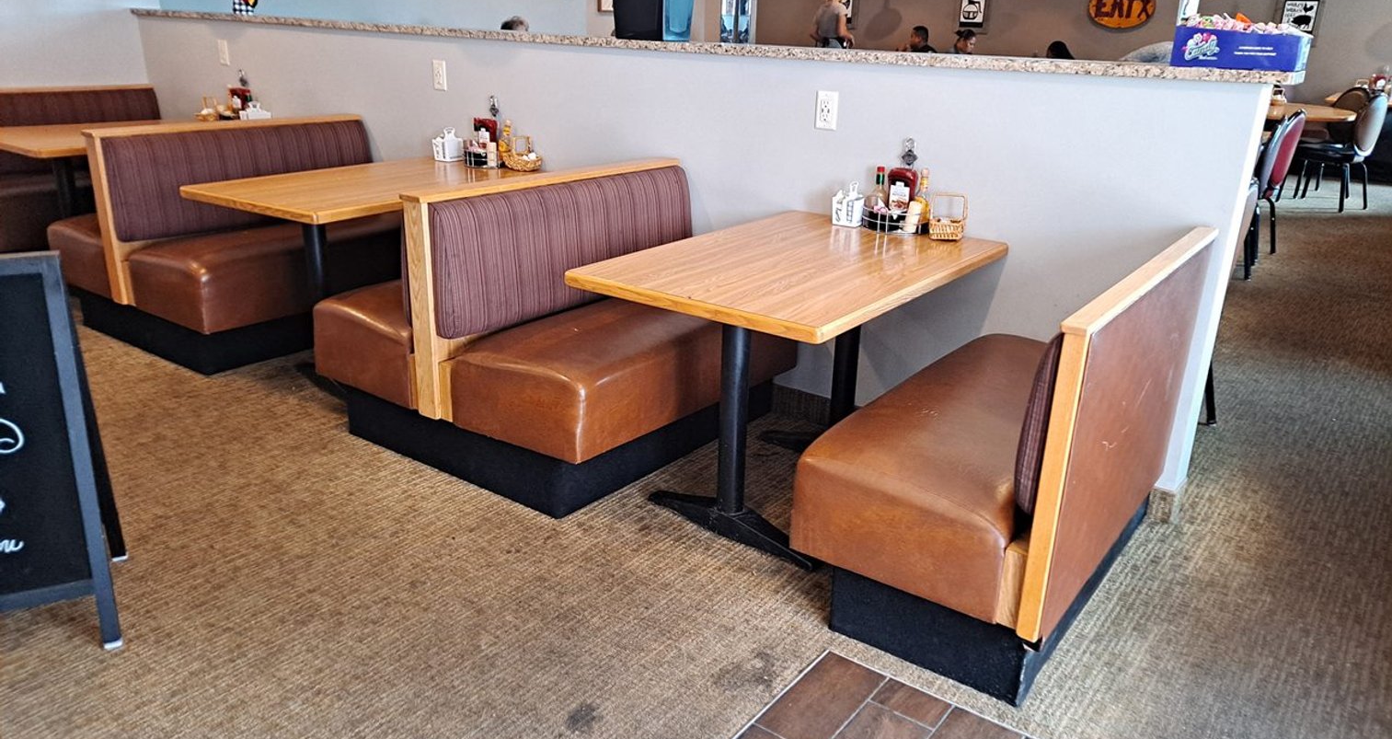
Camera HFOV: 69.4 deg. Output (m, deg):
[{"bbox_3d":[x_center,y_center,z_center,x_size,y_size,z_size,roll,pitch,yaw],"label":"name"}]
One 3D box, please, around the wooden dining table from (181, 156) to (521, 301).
[{"bbox_3d":[-1.220,-0.382,4.044,0.788,0.755,1.185,15,24,33],"label":"wooden dining table"}]

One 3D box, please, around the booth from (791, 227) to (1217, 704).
[{"bbox_3d":[0.828,0.129,2.610,0.587,0.895,1.241,15,23,33],"label":"booth"}]

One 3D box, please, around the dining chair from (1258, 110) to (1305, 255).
[{"bbox_3d":[3.521,-1.209,6.522,0.450,0.920,0.570,-15,26,-39],"label":"dining chair"}]

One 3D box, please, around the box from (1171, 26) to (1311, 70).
[{"bbox_3d":[1.468,-0.861,2.706,0.300,0.100,0.210,15,23,33],"label":"box"}]

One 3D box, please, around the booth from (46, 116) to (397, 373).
[{"bbox_3d":[-1.993,-0.646,4.521,1.230,0.886,1.229,15,24,33],"label":"booth"}]

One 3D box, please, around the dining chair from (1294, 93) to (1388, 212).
[{"bbox_3d":[5.387,-1.836,8.435,0.450,0.920,0.570,-8,22,-26],"label":"dining chair"}]

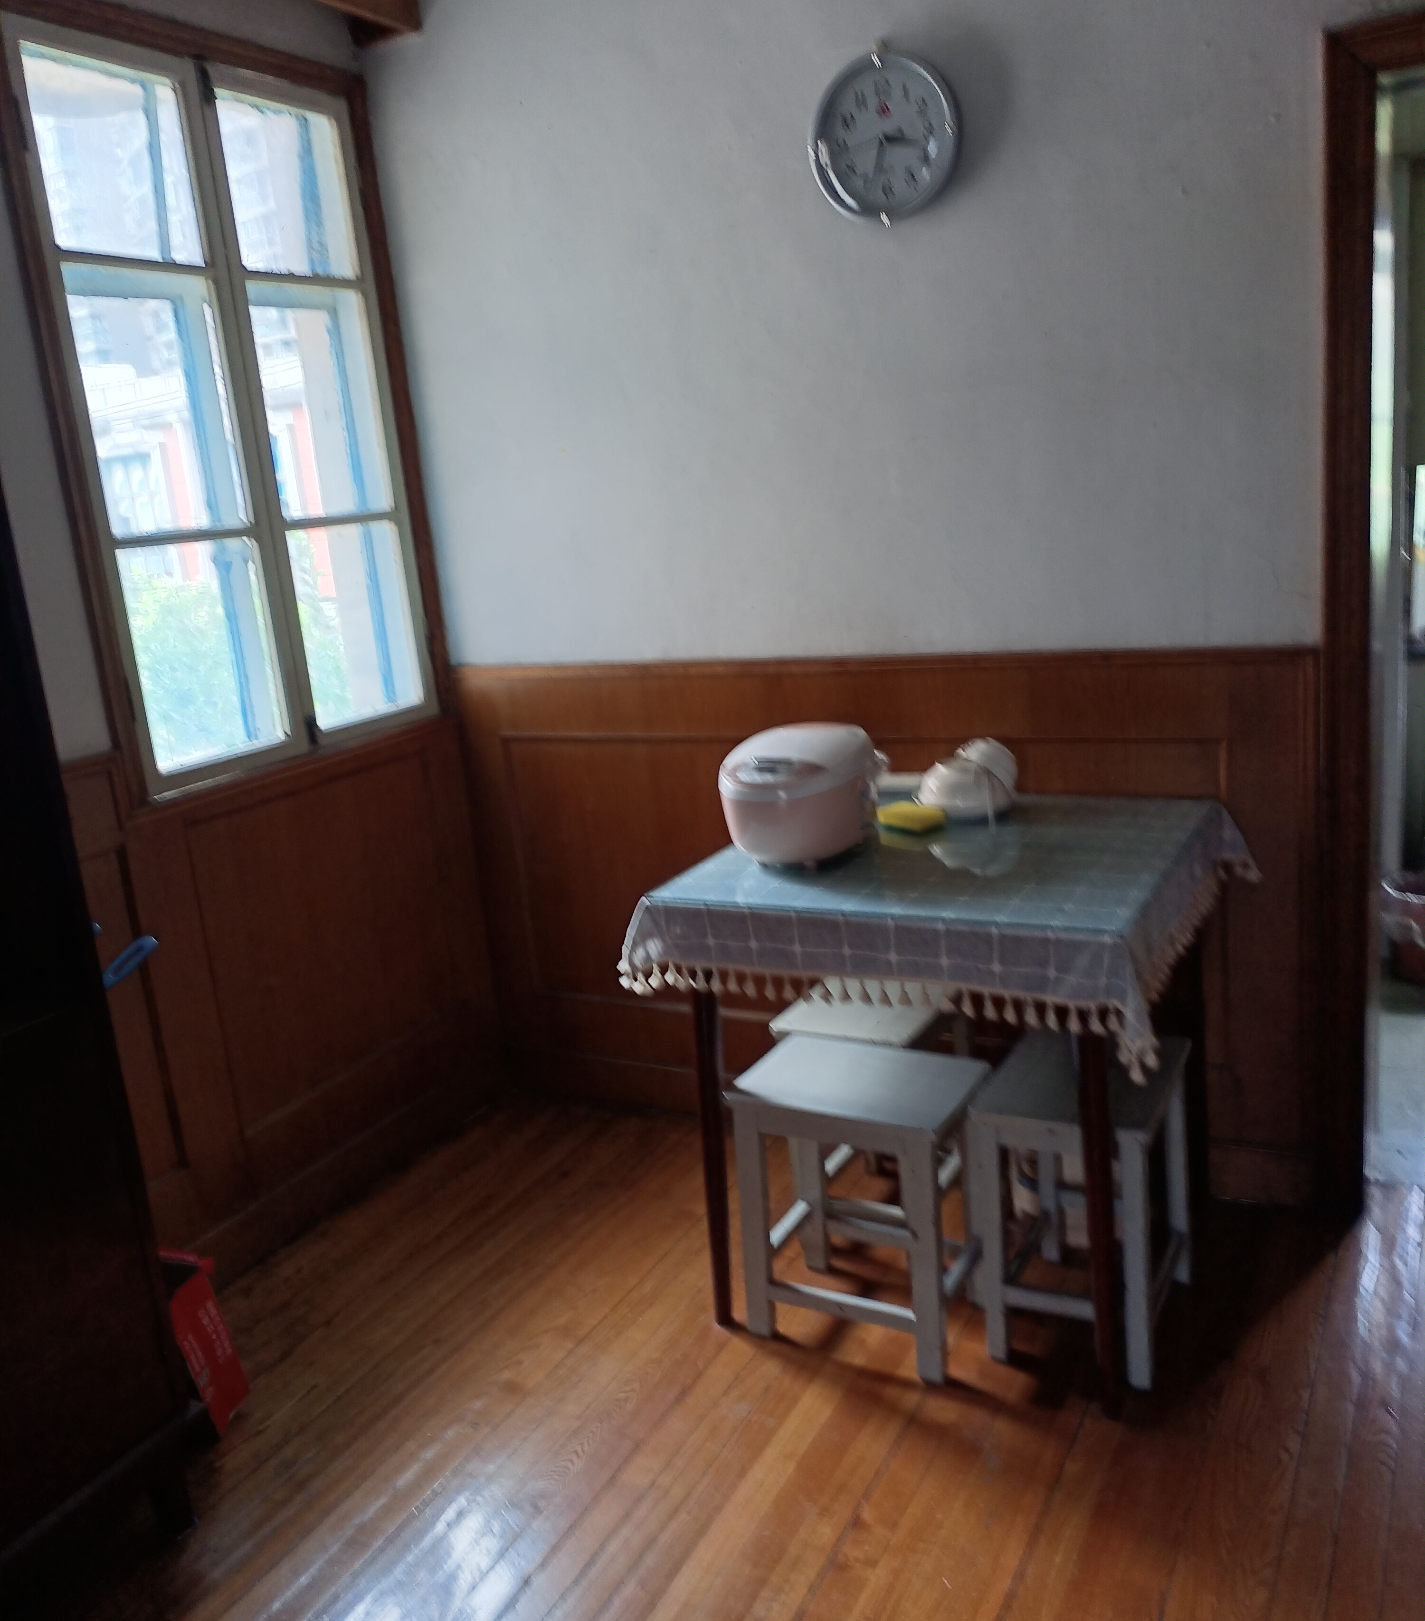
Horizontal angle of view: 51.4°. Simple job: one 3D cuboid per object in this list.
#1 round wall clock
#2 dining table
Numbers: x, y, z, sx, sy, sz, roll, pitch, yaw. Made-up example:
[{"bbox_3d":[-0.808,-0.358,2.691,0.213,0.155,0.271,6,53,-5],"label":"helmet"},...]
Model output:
[{"bbox_3d":[0.310,-1.204,2.657,0.297,0.300,0.045,2,15,29],"label":"round wall clock"},{"bbox_3d":[0.442,0.450,2.619,0.808,0.798,0.786,2,15,29],"label":"dining table"}]

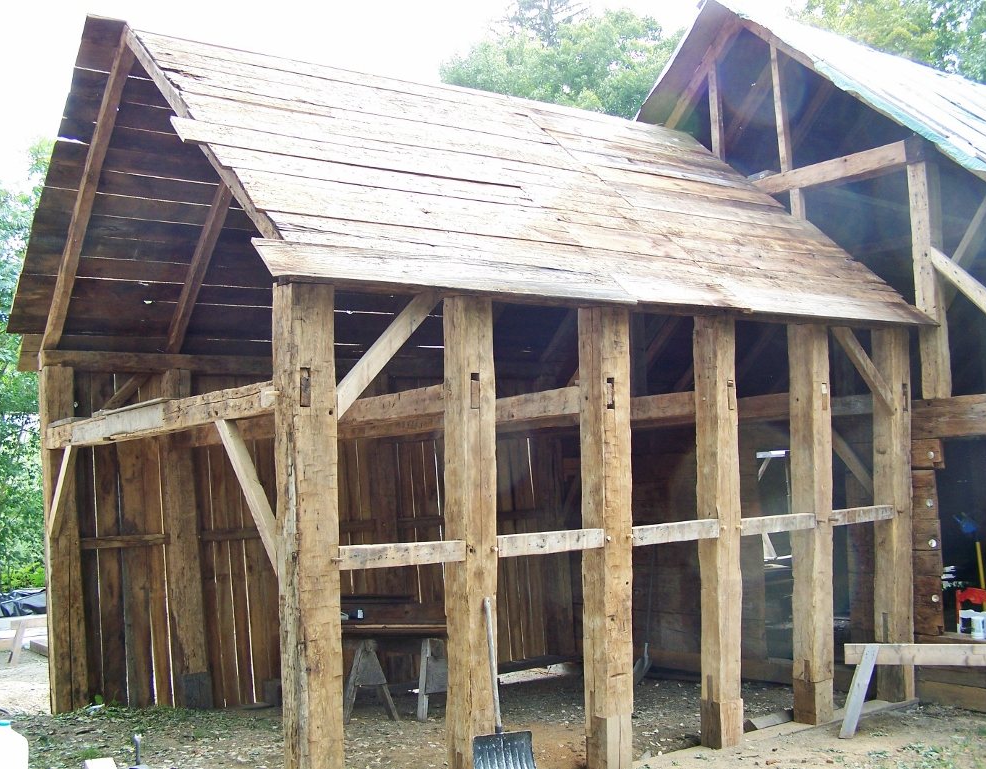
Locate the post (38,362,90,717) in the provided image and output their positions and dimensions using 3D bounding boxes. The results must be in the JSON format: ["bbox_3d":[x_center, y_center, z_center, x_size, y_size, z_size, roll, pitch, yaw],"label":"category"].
[{"bbox_3d":[-3.314,1.180,8.690,0.245,2.640,0.225,-1,-3,-36],"label":"post"}]

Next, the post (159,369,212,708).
[{"bbox_3d":[-2.742,1.369,10.060,0.198,2.911,0.198,0,-5,-37],"label":"post"}]

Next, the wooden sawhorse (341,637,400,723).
[{"bbox_3d":[-1.000,2.325,9.111,0.420,0.653,0.720,-1,-4,-8],"label":"wooden sawhorse"}]

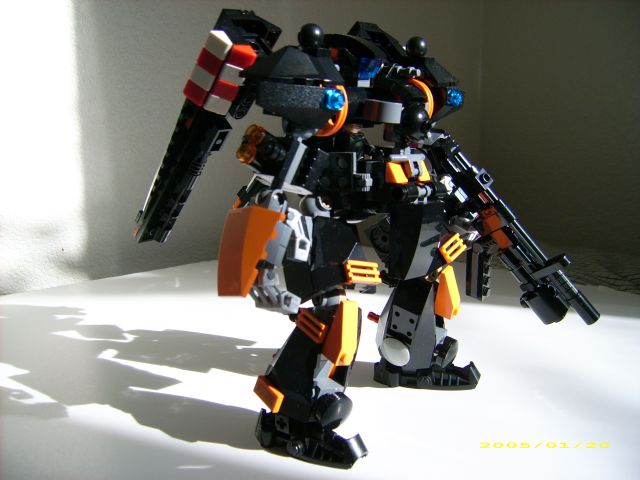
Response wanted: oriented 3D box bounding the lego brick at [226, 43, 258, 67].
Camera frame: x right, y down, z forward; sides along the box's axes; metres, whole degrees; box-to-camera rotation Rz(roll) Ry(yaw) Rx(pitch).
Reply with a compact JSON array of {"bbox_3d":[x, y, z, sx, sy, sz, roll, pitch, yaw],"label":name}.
[{"bbox_3d":[-0.032,-0.072,0.255,0.008,0.007,0.008,-12,-31,-42],"label":"lego brick"}]

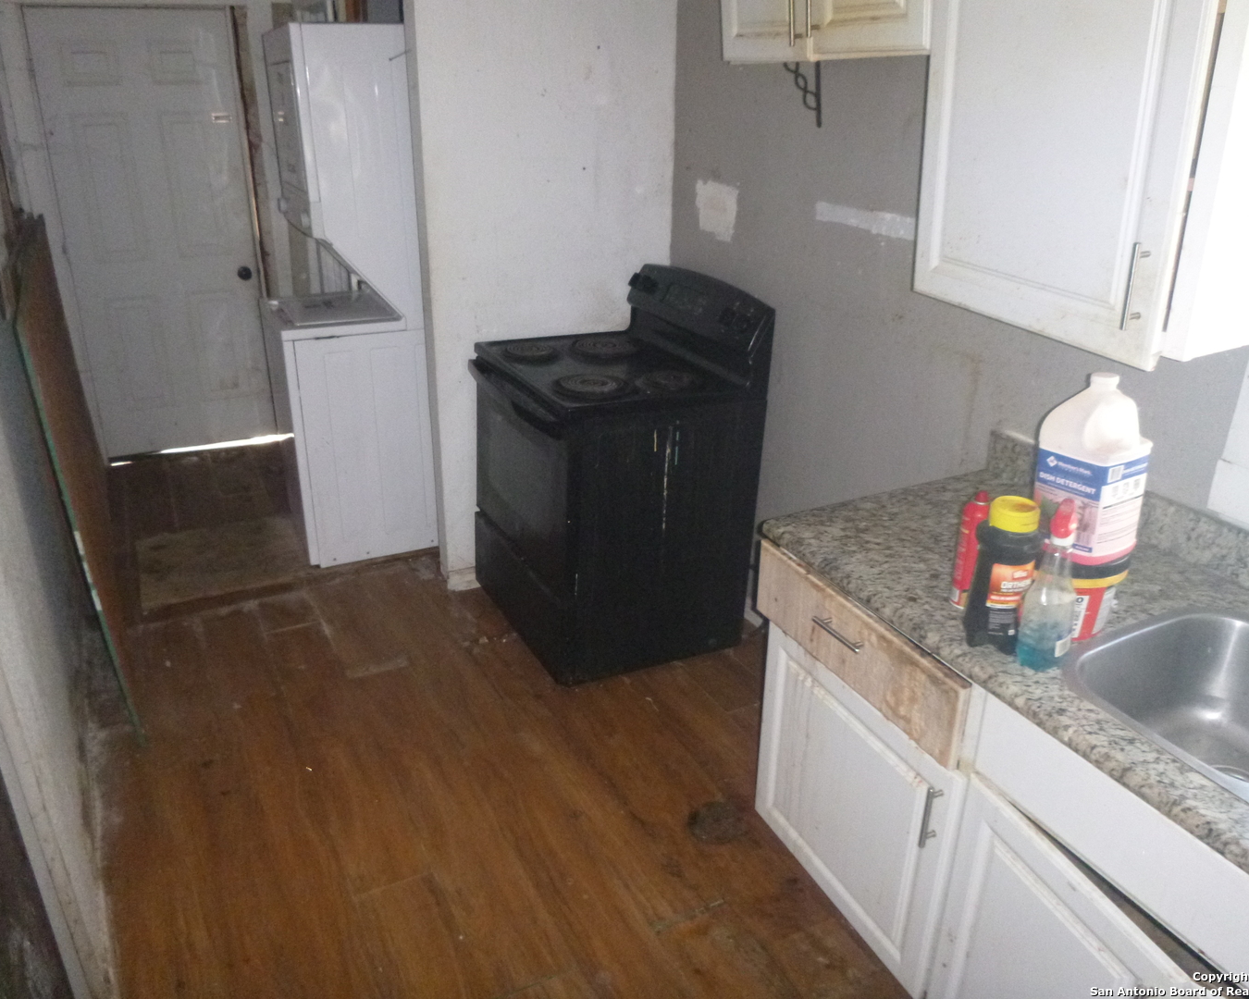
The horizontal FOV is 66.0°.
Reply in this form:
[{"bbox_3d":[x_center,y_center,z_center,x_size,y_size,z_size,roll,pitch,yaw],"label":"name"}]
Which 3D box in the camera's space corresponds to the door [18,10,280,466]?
[{"bbox_3d":[-2.202,-1.224,4.608,0.810,2.030,0.045,-11,26,-28],"label":"door"}]

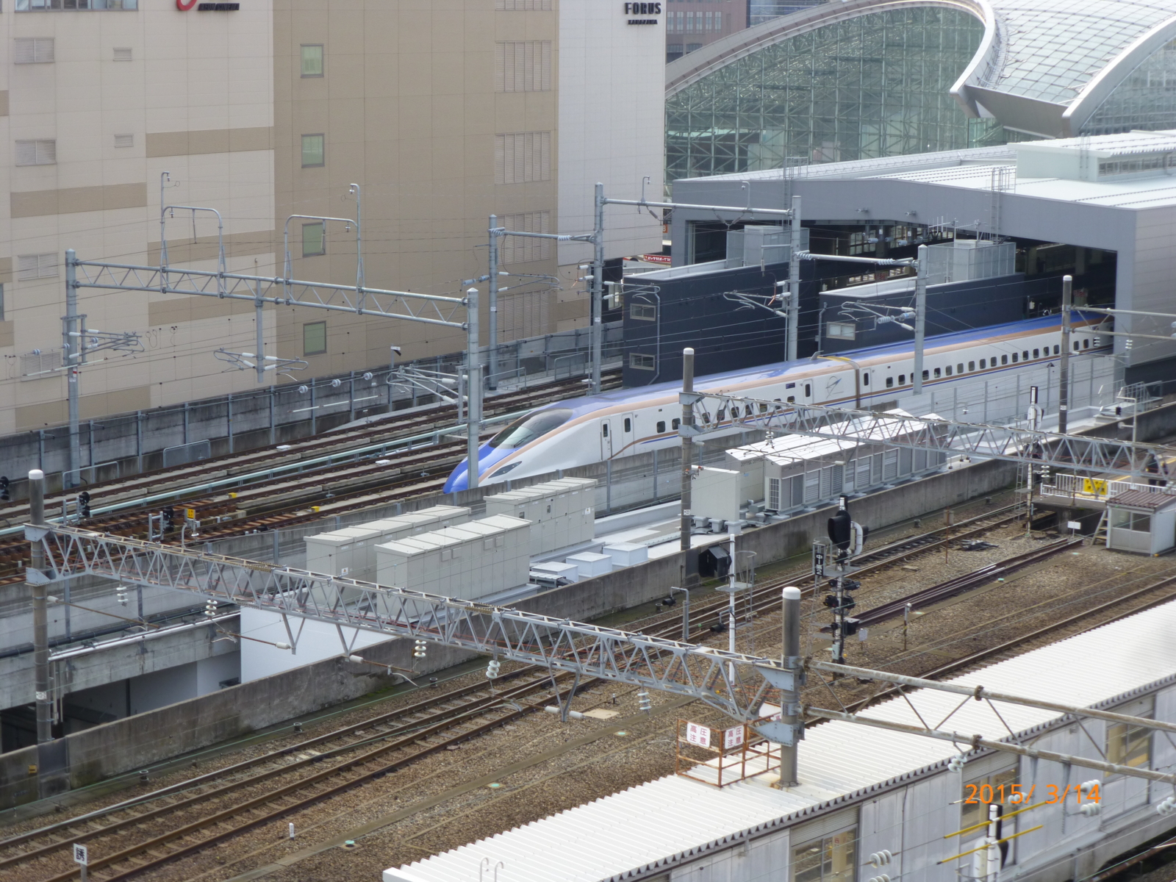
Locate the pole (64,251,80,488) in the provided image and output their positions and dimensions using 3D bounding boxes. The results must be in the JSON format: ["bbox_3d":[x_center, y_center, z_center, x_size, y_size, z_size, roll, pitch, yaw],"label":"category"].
[{"bbox_3d":[-21.643,-3.046,107.188,0.370,10.002,0.370,8,13,39],"label":"pole"}]

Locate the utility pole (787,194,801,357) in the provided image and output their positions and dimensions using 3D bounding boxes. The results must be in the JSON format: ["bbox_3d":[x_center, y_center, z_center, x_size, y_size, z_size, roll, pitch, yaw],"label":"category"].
[{"bbox_3d":[9.923,-6.128,122.605,0.370,11.288,0.370,8,13,39],"label":"utility pole"}]

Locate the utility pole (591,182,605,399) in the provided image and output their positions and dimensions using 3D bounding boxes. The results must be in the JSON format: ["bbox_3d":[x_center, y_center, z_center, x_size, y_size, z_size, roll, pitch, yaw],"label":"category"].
[{"bbox_3d":[0.547,-7.482,130.039,0.370,11.311,0.370,8,13,39],"label":"utility pole"}]

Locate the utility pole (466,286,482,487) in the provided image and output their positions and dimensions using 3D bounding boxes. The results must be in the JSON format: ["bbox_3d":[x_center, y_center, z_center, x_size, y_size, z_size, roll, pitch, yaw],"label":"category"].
[{"bbox_3d":[-4.264,-0.742,94.775,0.370,9.904,0.370,8,13,39],"label":"utility pole"}]

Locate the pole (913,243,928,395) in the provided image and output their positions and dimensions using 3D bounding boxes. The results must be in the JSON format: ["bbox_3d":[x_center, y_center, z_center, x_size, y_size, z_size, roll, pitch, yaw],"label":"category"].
[{"bbox_3d":[15.400,-4.395,118.232,0.370,9.429,0.370,8,13,39],"label":"pole"}]

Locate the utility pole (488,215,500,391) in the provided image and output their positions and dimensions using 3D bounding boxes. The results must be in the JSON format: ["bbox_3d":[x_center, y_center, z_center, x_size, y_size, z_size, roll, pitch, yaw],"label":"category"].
[{"bbox_3d":[-4.984,-7.297,134.597,0.370,9.327,0.370,8,13,39],"label":"utility pole"}]

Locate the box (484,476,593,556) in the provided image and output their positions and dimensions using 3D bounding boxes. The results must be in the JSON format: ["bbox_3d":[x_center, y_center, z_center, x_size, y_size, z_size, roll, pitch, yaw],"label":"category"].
[{"bbox_3d":[-1.696,2.777,92.776,1.460,2.280,4.930,7,12,35],"label":"box"}]

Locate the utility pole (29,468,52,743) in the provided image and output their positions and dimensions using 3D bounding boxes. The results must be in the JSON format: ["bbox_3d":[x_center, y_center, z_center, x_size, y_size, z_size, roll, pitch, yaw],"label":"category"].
[{"bbox_3d":[-14.276,4.950,66.484,0.370,8.529,0.370,8,13,39],"label":"utility pole"}]

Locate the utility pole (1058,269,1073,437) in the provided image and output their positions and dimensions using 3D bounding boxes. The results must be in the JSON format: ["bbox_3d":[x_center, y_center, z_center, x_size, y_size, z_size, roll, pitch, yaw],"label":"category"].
[{"bbox_3d":[21.632,-3.257,115.692,0.350,8.533,0.350,8,13,39],"label":"utility pole"}]

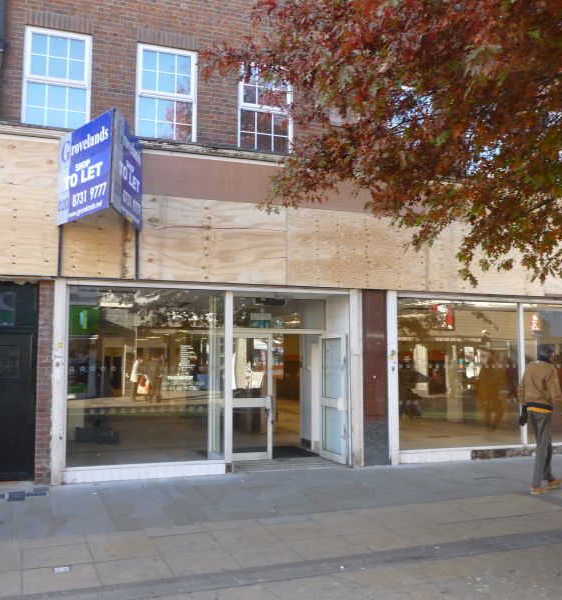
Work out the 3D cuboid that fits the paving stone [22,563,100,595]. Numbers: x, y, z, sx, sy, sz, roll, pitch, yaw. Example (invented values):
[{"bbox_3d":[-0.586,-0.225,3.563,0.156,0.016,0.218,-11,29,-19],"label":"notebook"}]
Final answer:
[{"bbox_3d":[-1.762,2.240,5.155,0.563,0.050,0.572,2,-4,-22],"label":"paving stone"}]

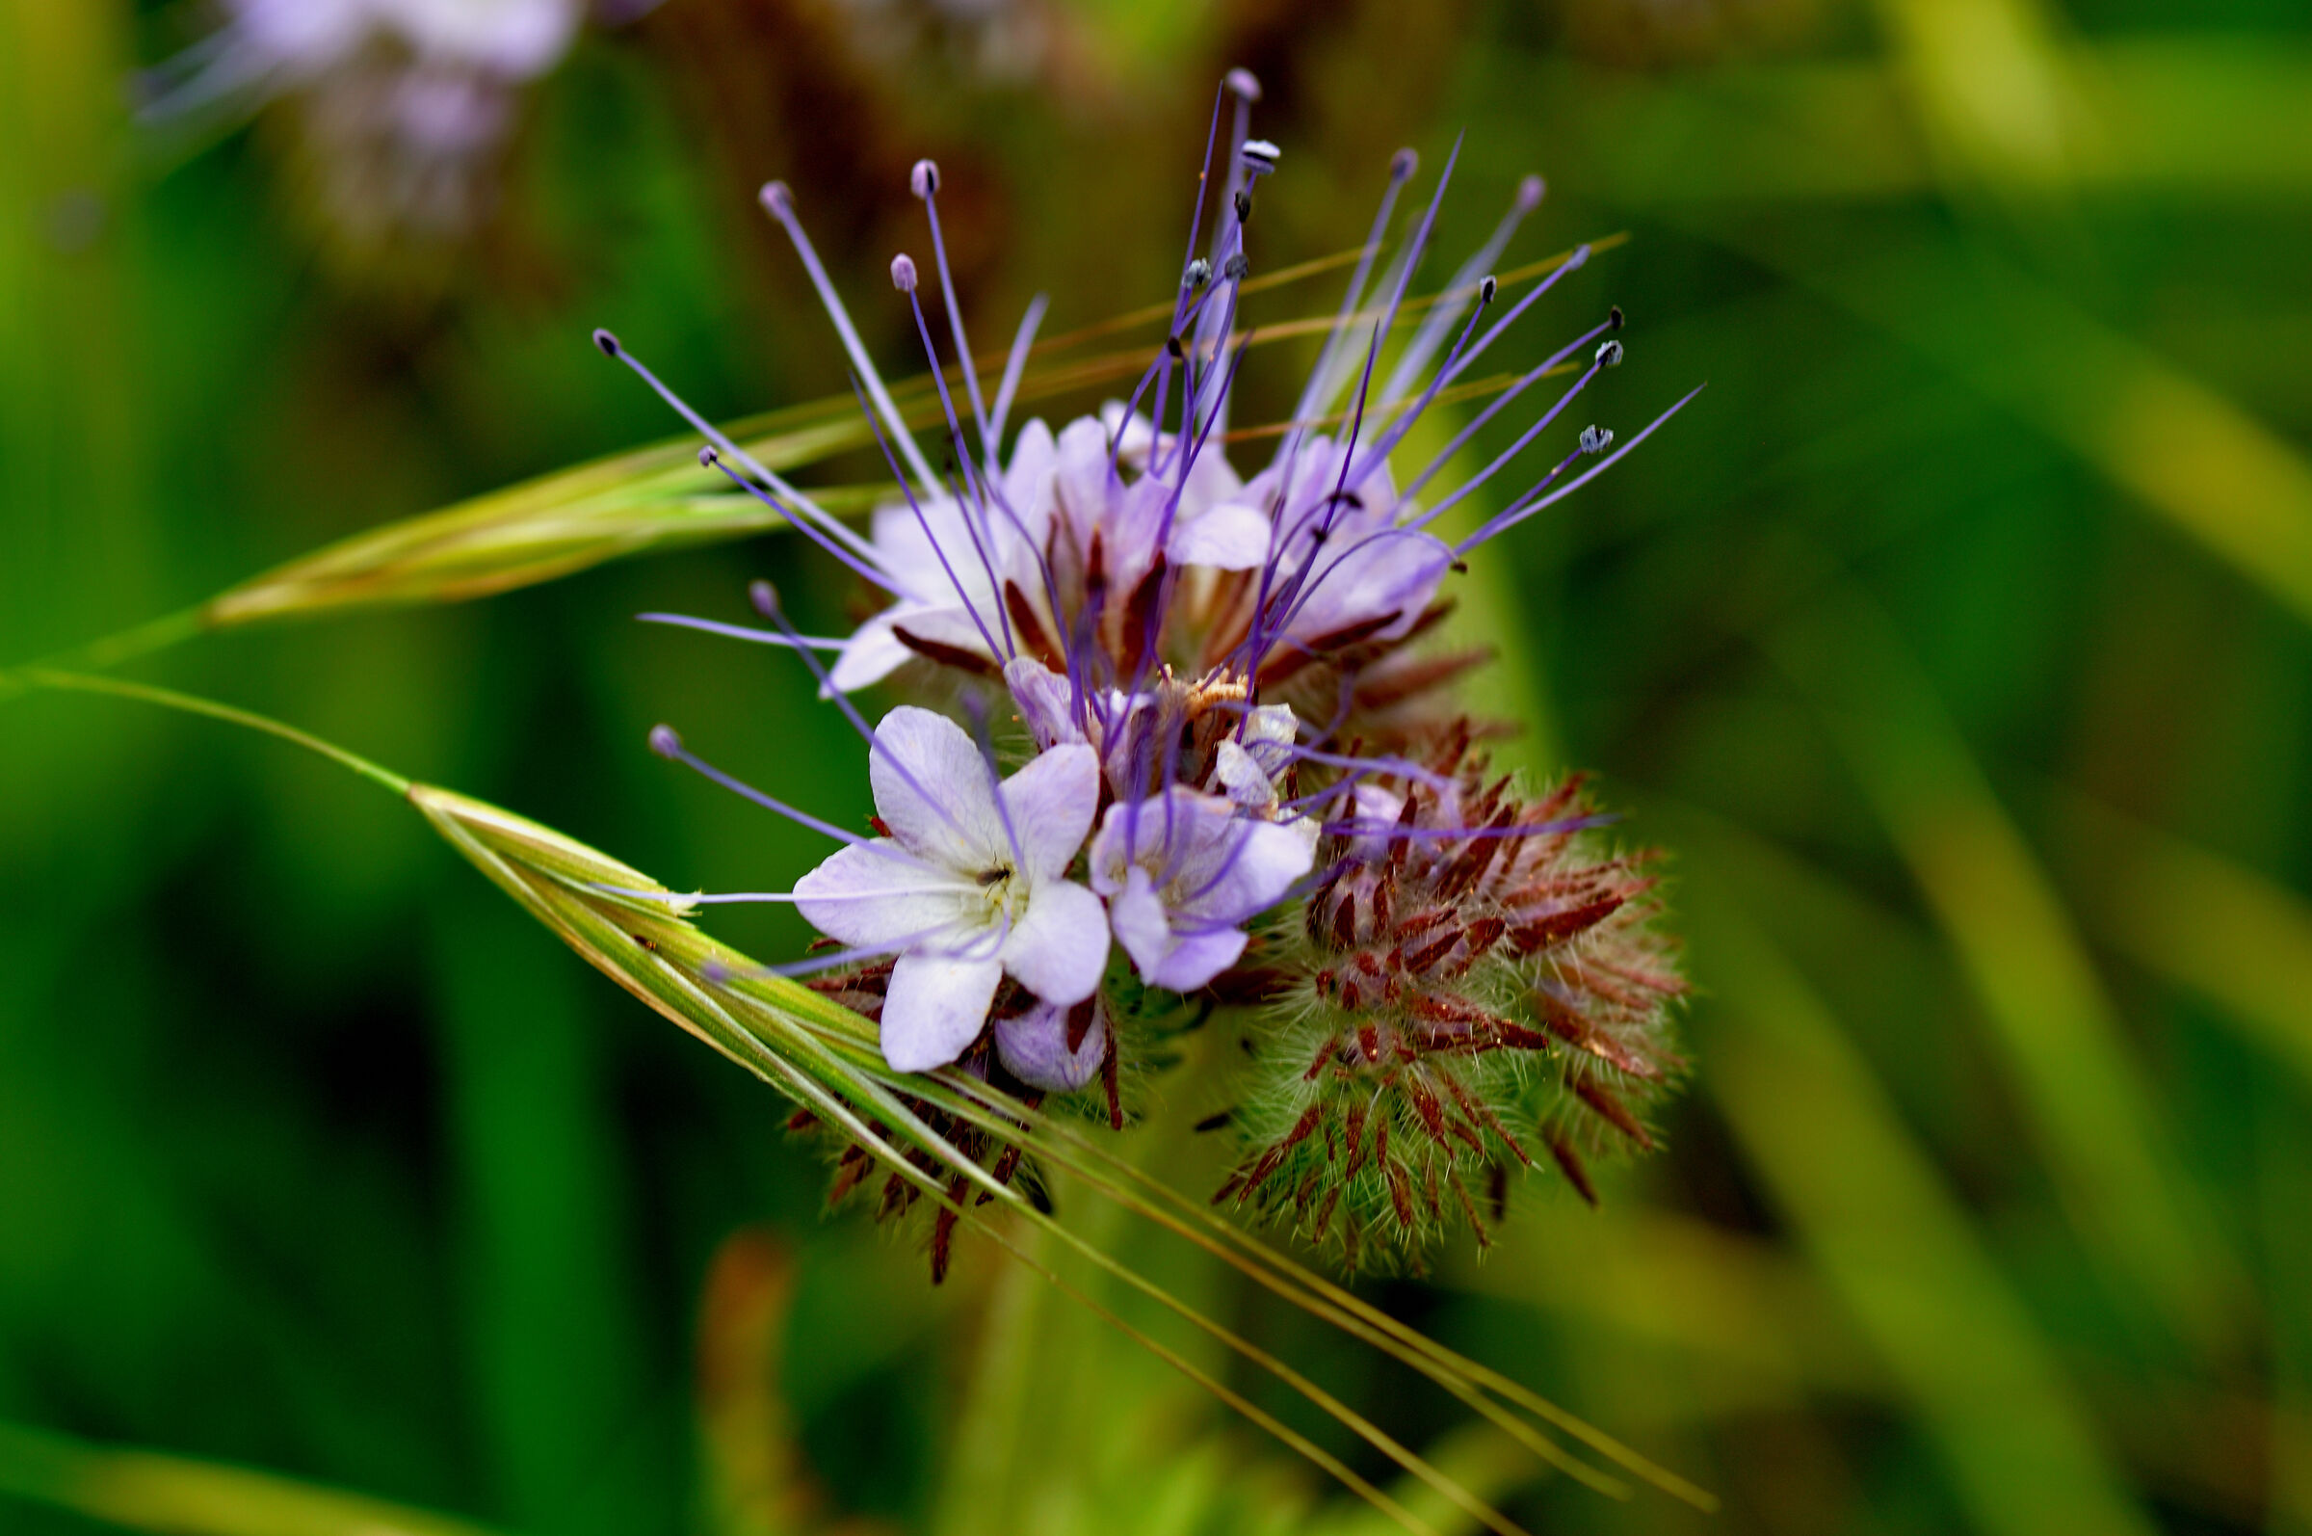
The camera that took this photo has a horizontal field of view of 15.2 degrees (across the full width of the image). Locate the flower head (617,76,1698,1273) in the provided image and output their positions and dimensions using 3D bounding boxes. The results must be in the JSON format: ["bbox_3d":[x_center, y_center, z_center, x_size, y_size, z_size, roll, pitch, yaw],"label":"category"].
[{"bbox_3d":[0.000,-0.003,0.302,0.037,0.040,0.035,3,20,9],"label":"flower head"}]

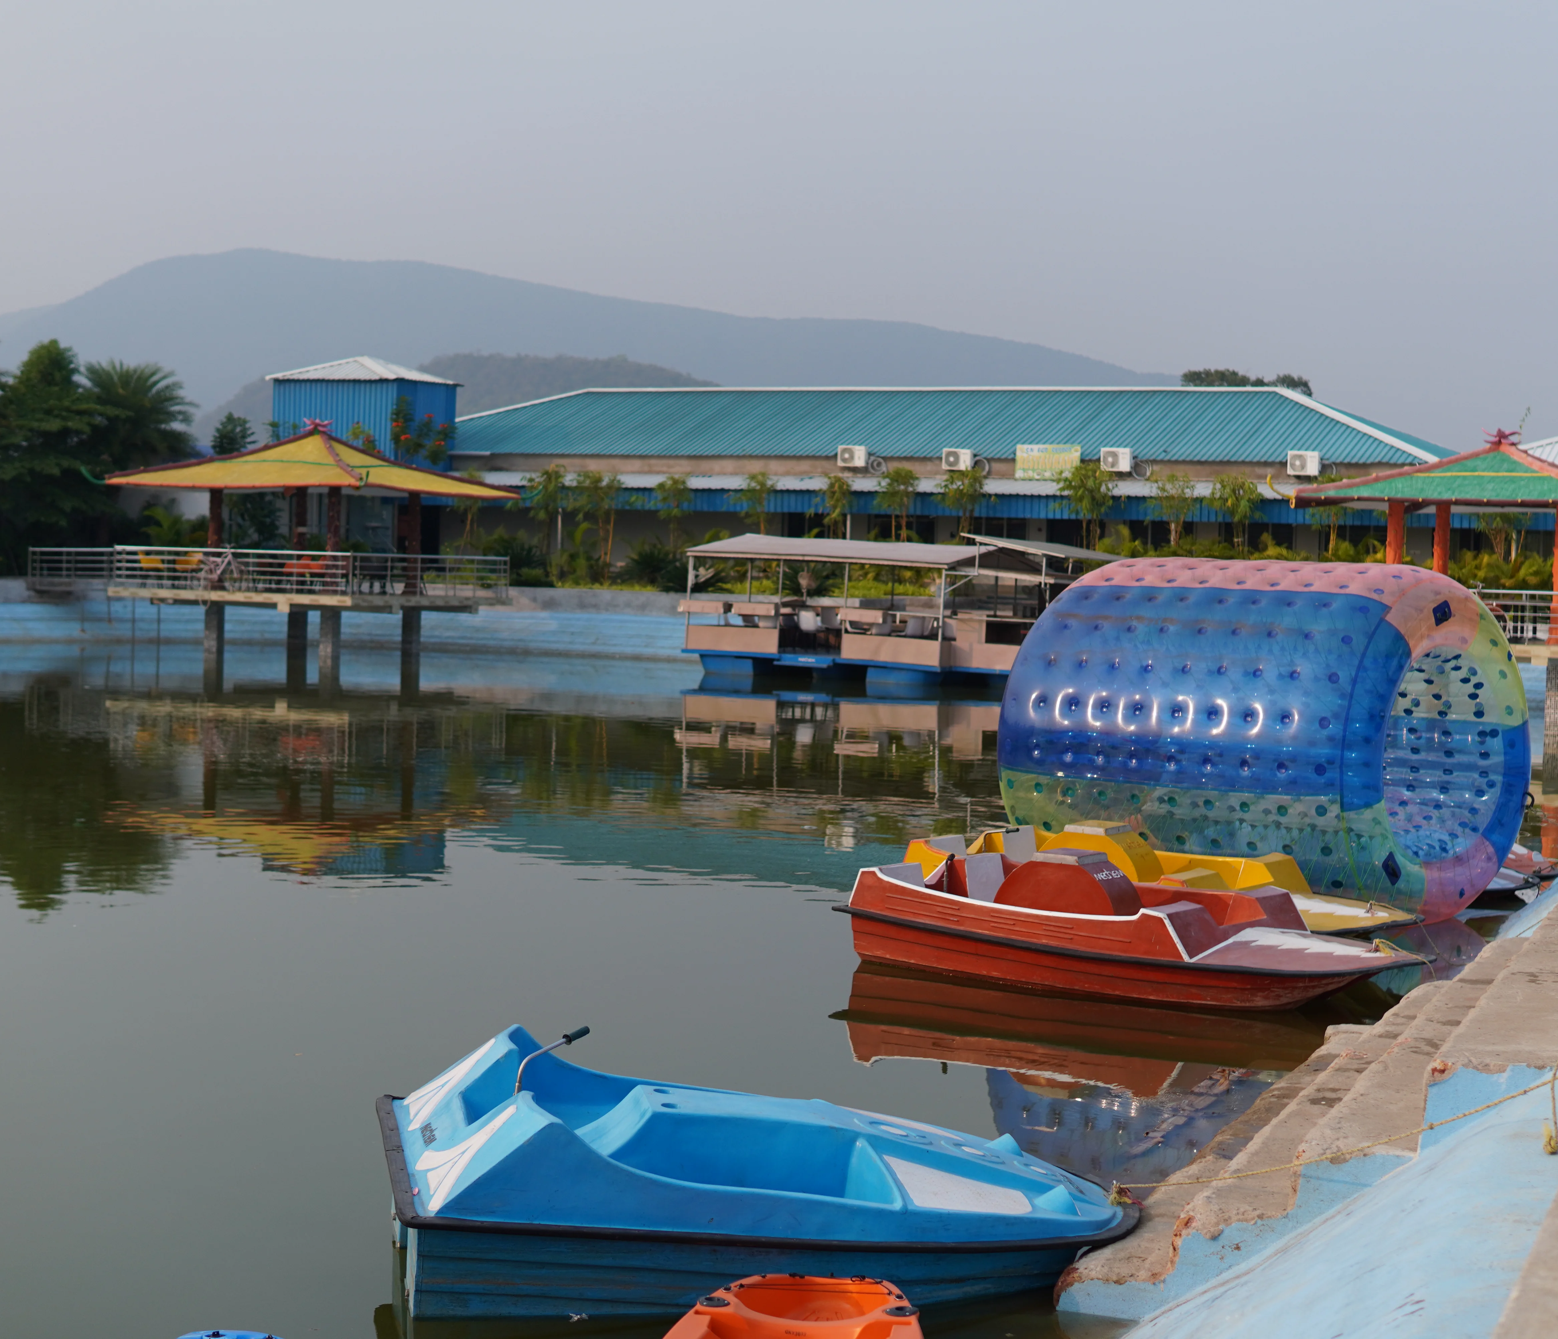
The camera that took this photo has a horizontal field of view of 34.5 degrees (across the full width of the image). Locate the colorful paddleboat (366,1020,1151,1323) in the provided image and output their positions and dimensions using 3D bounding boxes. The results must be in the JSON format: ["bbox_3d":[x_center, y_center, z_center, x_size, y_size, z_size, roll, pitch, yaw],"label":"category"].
[{"bbox_3d":[-0.078,1.654,8.680,2.538,0.787,1.668,2,2,-3],"label":"colorful paddleboat"}]

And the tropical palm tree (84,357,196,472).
[{"bbox_3d":[-17.587,-5.475,68.706,3.525,6.002,3.525,2,2,0],"label":"tropical palm tree"}]

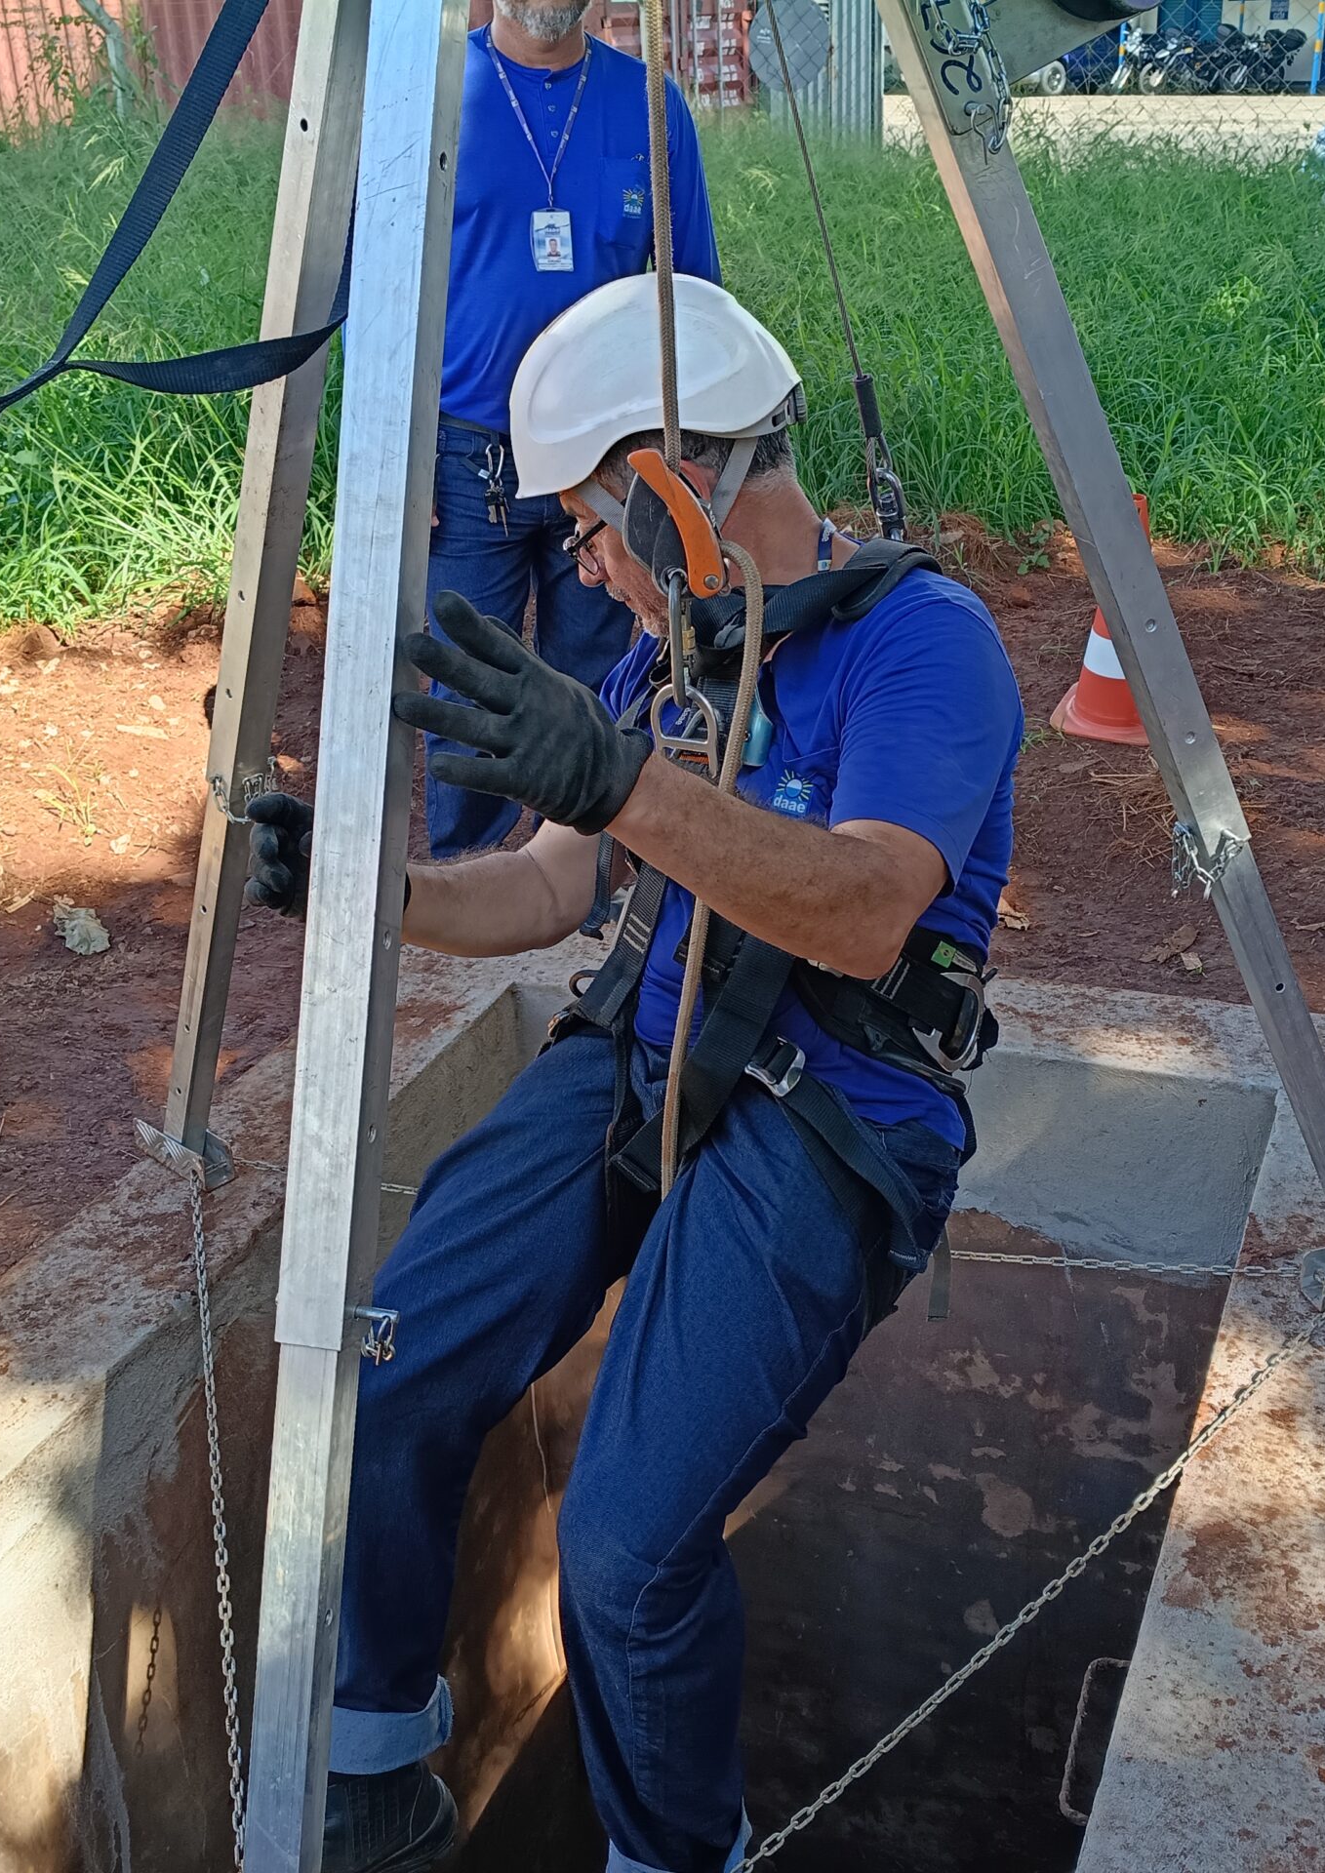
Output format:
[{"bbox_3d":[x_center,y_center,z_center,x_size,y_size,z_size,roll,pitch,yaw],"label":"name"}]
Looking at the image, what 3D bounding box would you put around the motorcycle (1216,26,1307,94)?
[{"bbox_3d":[12.835,-18.660,40.000,2.050,1.220,0.760,-15,28,-23],"label":"motorcycle"}]

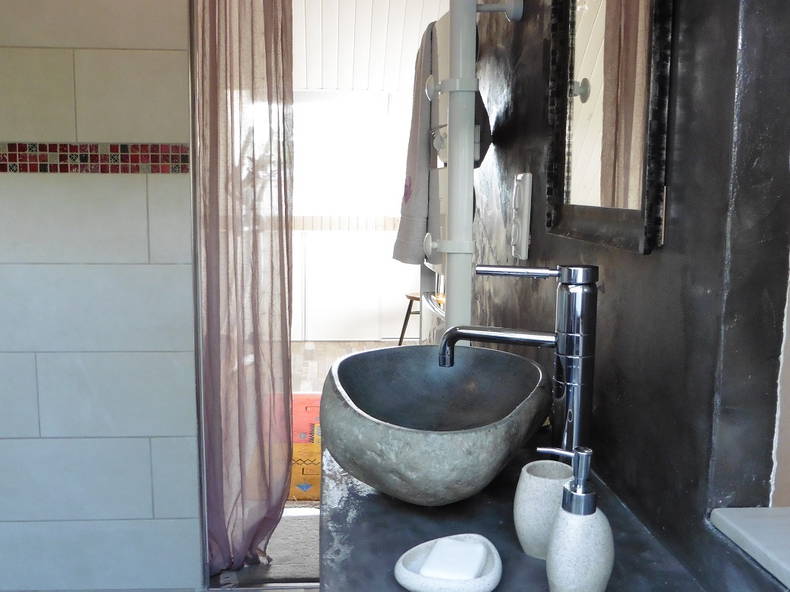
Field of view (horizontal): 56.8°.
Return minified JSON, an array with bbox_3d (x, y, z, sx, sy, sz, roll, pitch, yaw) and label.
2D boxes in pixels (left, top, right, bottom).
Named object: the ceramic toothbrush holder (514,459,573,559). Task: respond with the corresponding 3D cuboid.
[{"bbox_3d":[0.173,0.240,0.825,0.077,0.095,0.077,-1,9,-6],"label":"ceramic toothbrush holder"}]

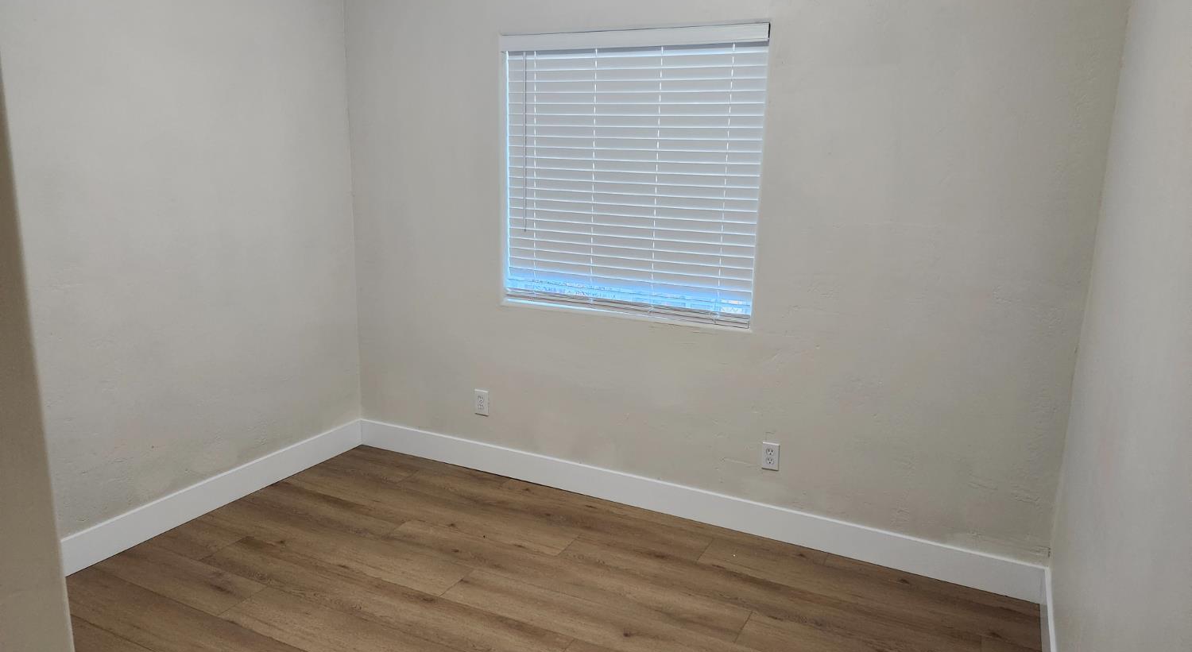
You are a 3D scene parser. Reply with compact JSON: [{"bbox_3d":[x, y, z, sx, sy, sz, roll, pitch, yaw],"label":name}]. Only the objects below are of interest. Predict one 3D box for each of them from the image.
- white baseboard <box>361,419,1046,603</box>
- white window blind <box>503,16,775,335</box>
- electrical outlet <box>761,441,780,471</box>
[{"bbox_3d":[0.181,0.758,3.574,3.236,0.150,0.018,7,14,26],"label":"white baseboard"},{"bbox_3d":[0.126,-0.626,3.360,1.184,1.187,0.090,7,14,26],"label":"white window blind"},{"bbox_3d":[0.717,0.538,3.248,0.070,0.115,0.014,7,14,26],"label":"electrical outlet"}]

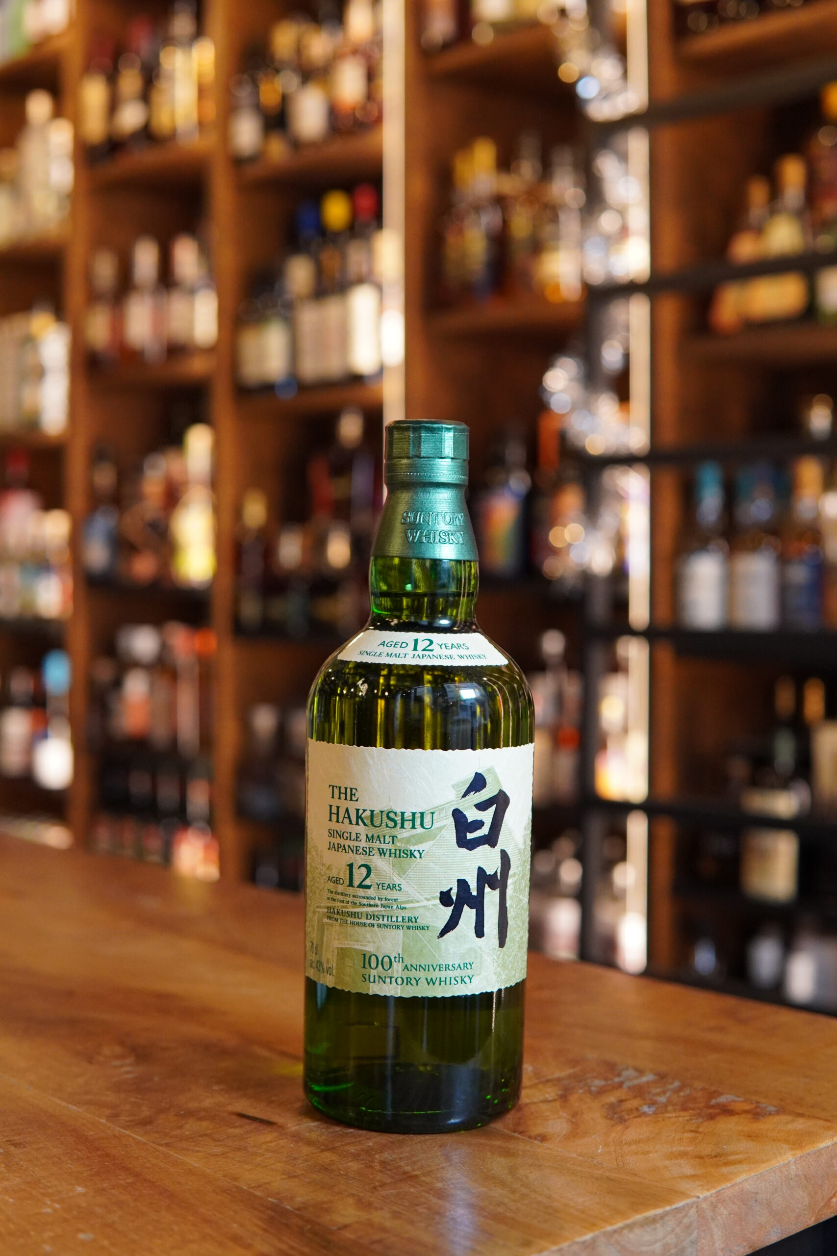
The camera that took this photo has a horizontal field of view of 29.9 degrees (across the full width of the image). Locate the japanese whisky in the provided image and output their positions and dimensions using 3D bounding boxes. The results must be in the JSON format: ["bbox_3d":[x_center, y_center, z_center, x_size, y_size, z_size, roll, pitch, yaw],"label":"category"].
[{"bbox_3d":[0.001,0.052,0.595,0.086,0.258,0.086,1,2,0],"label":"japanese whisky"}]

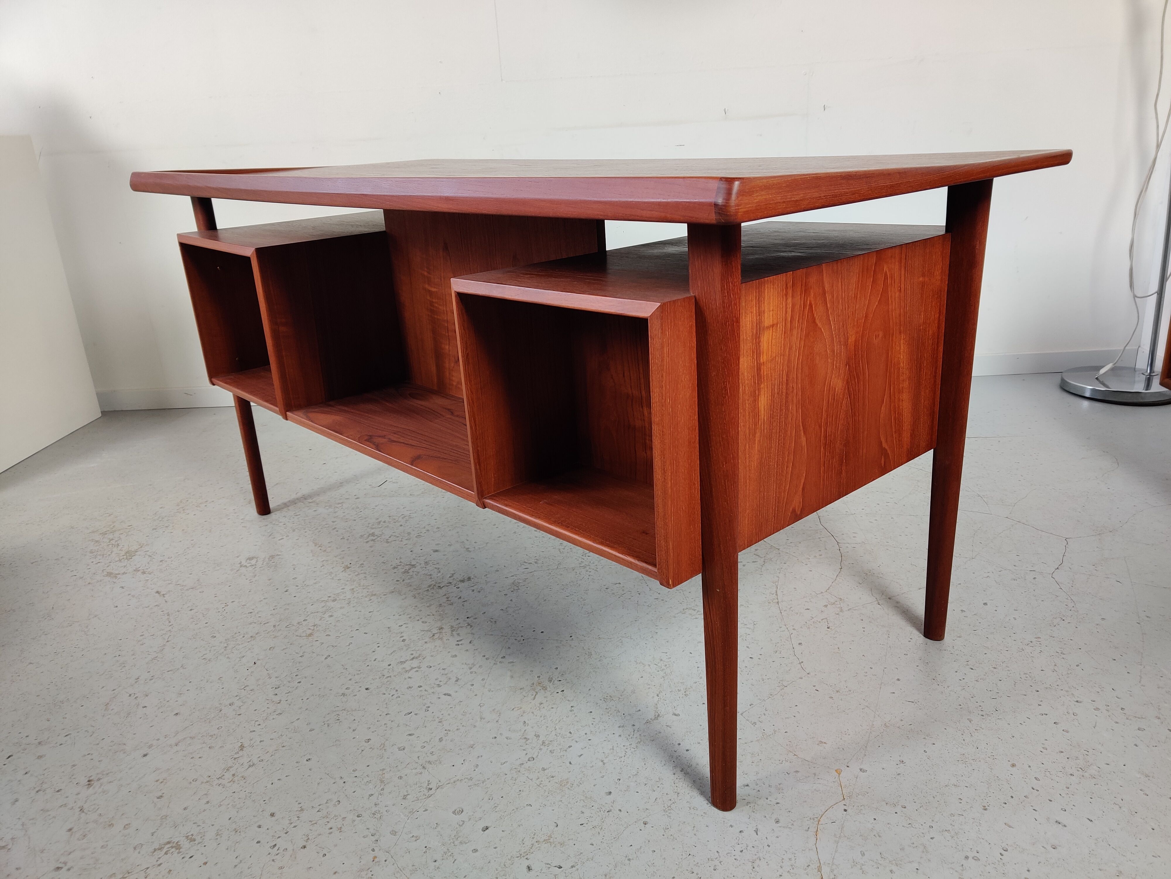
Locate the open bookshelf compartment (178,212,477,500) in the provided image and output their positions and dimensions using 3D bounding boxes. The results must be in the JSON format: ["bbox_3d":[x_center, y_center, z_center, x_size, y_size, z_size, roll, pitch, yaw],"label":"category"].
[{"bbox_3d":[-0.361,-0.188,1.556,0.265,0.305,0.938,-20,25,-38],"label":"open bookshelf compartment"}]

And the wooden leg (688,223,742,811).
[{"bbox_3d":[0.142,0.108,0.964,0.045,0.690,0.055,-20,25,-38],"label":"wooden leg"}]

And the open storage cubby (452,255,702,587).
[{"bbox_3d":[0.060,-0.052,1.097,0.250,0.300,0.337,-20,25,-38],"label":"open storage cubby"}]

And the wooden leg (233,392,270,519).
[{"bbox_3d":[-0.730,-0.166,1.896,0.045,0.690,0.054,-20,25,-38],"label":"wooden leg"}]

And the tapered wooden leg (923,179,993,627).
[{"bbox_3d":[0.509,-0.025,1.270,0.045,0.690,0.055,-20,25,-38],"label":"tapered wooden leg"}]

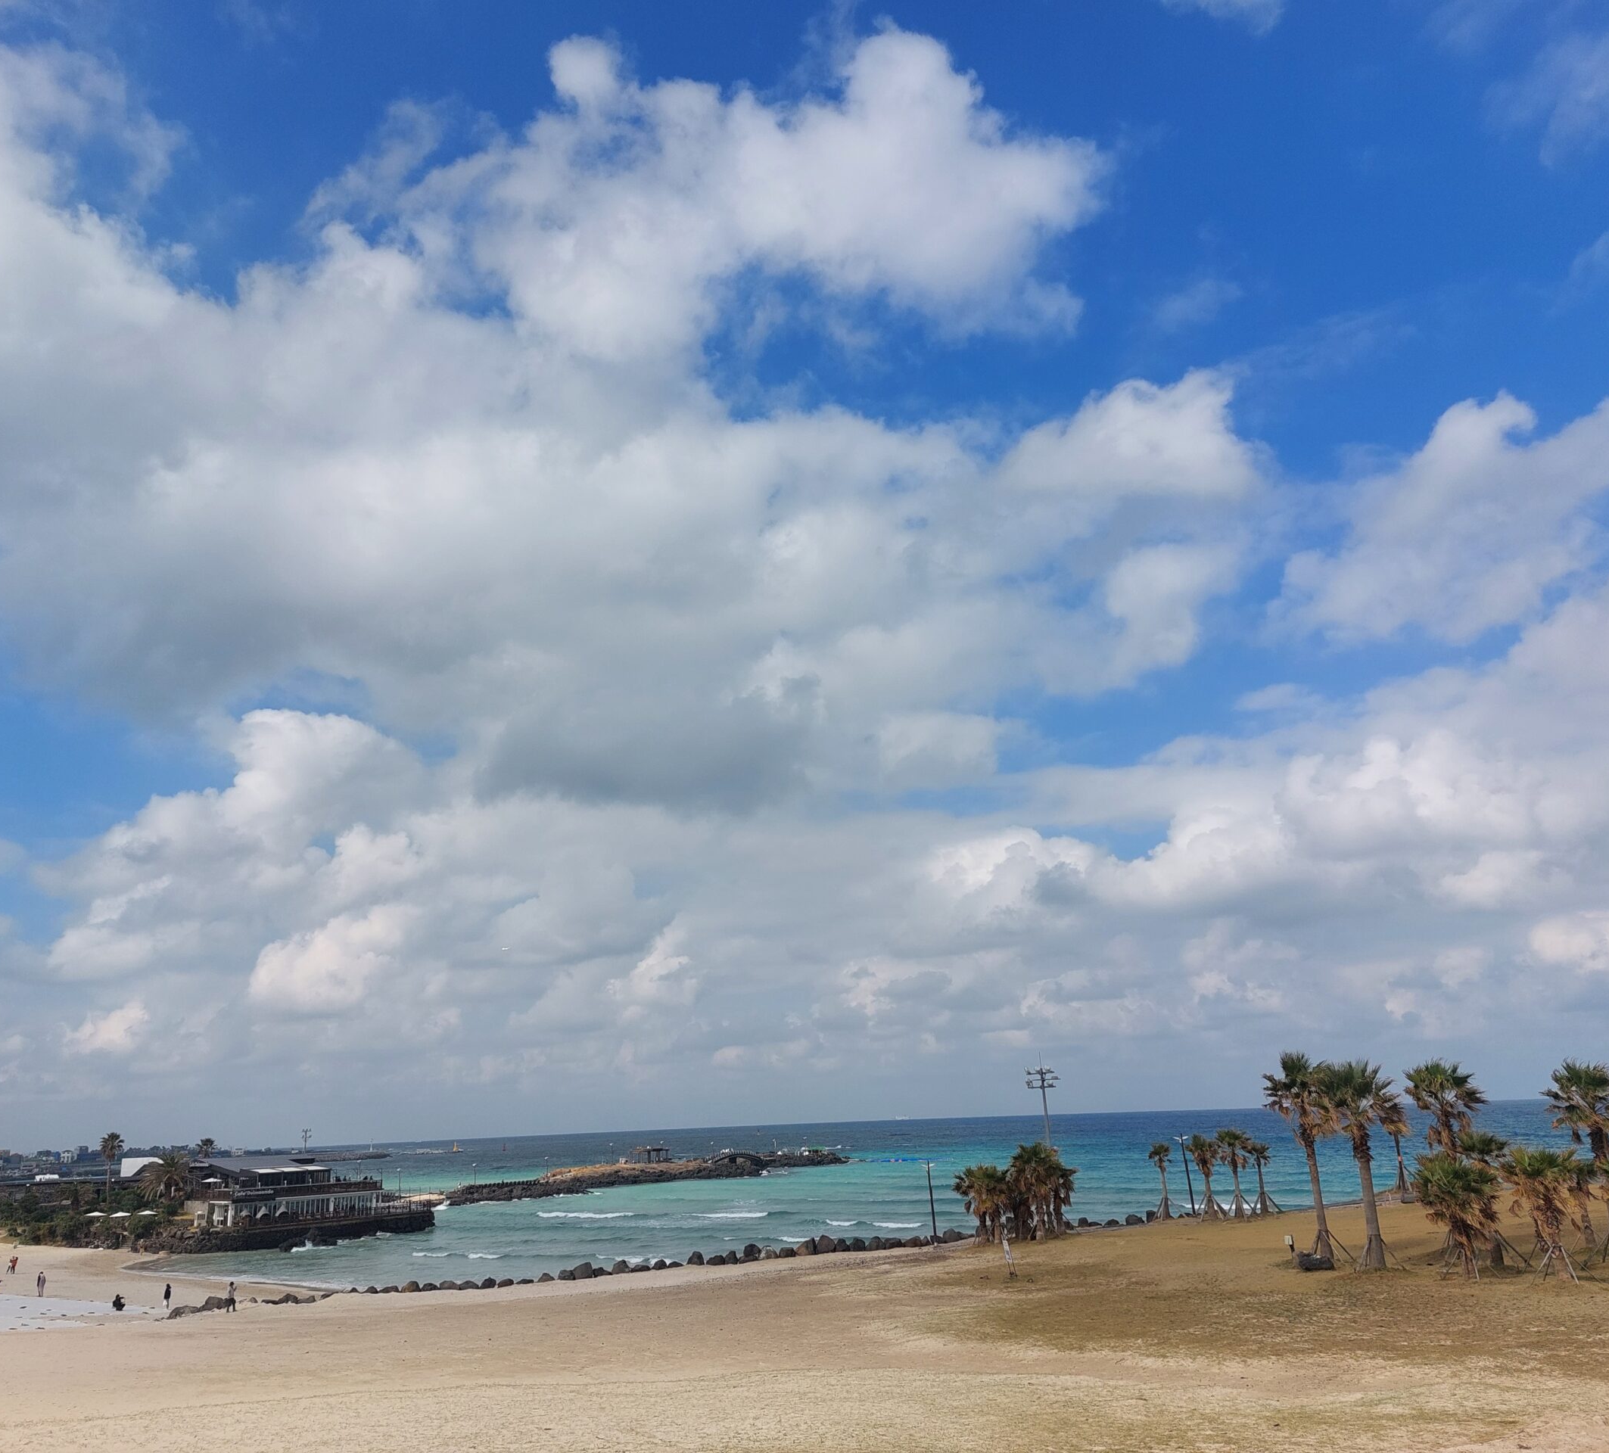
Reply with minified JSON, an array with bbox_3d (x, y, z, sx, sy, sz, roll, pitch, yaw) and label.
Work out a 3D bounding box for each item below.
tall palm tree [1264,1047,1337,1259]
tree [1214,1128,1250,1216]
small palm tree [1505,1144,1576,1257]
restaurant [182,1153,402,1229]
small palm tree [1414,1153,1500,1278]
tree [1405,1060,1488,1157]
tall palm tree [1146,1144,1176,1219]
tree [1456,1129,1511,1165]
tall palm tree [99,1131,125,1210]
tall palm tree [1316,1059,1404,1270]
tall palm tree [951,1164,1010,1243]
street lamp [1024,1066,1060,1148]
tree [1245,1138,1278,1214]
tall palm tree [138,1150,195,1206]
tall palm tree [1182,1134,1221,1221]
[{"bbox_3d":[23.536,19.891,65.260,3.500,9.260,3.500,-7,-17,18],"label":"tall palm tree"},{"bbox_3d":[33.789,35.427,111.101,2.861,6.761,2.861,-6,-16,15],"label":"tree"},{"bbox_3d":[35.867,23.331,67.407,3.601,6.078,3.601,-10,-17,25],"label":"small palm tree"},{"bbox_3d":[-64.170,58.809,178.482,13.000,7.800,23.500,-16,-21,40],"label":"restaurant"},{"bbox_3d":[26.267,19.592,56.150,3.400,4.770,3.400,-9,-17,22],"label":"small palm tree"},{"bbox_3d":[35.018,23.369,75.471,4.325,10.457,4.325,-9,-17,22],"label":"tree"},{"bbox_3d":[24.058,30.564,94.073,1.750,4.940,1.750,-6,-16,13],"label":"tall palm tree"},{"bbox_3d":[29.165,20.133,59.761,2.700,5.580,2.700,-9,-17,23],"label":"tree"},{"bbox_3d":[-86.946,55.917,175.331,2.900,9.770,2.900,5,-17,-25],"label":"tall palm tree"},{"bbox_3d":[24.597,19.015,61.197,3.800,8.760,3.800,-8,-17,20],"label":"tall palm tree"},{"bbox_3d":[12.805,33.678,98.889,4.247,5.376,4.247,-4,-16,6],"label":"tall palm tree"},{"bbox_3d":[16.620,29.035,96.485,2.400,10.900,1.200,-5,-16,8],"label":"street lamp"},{"bbox_3d":[31.303,30.848,95.665,1.900,4.880,1.900,-7,-16,16],"label":"tree"},{"bbox_3d":[-77.808,55.473,170.905,6.500,6.690,6.500,5,-17,-23],"label":"tall palm tree"},{"bbox_3d":[26.739,30.018,93.238,2.300,5.430,2.300,-6,-16,14],"label":"tall palm tree"}]

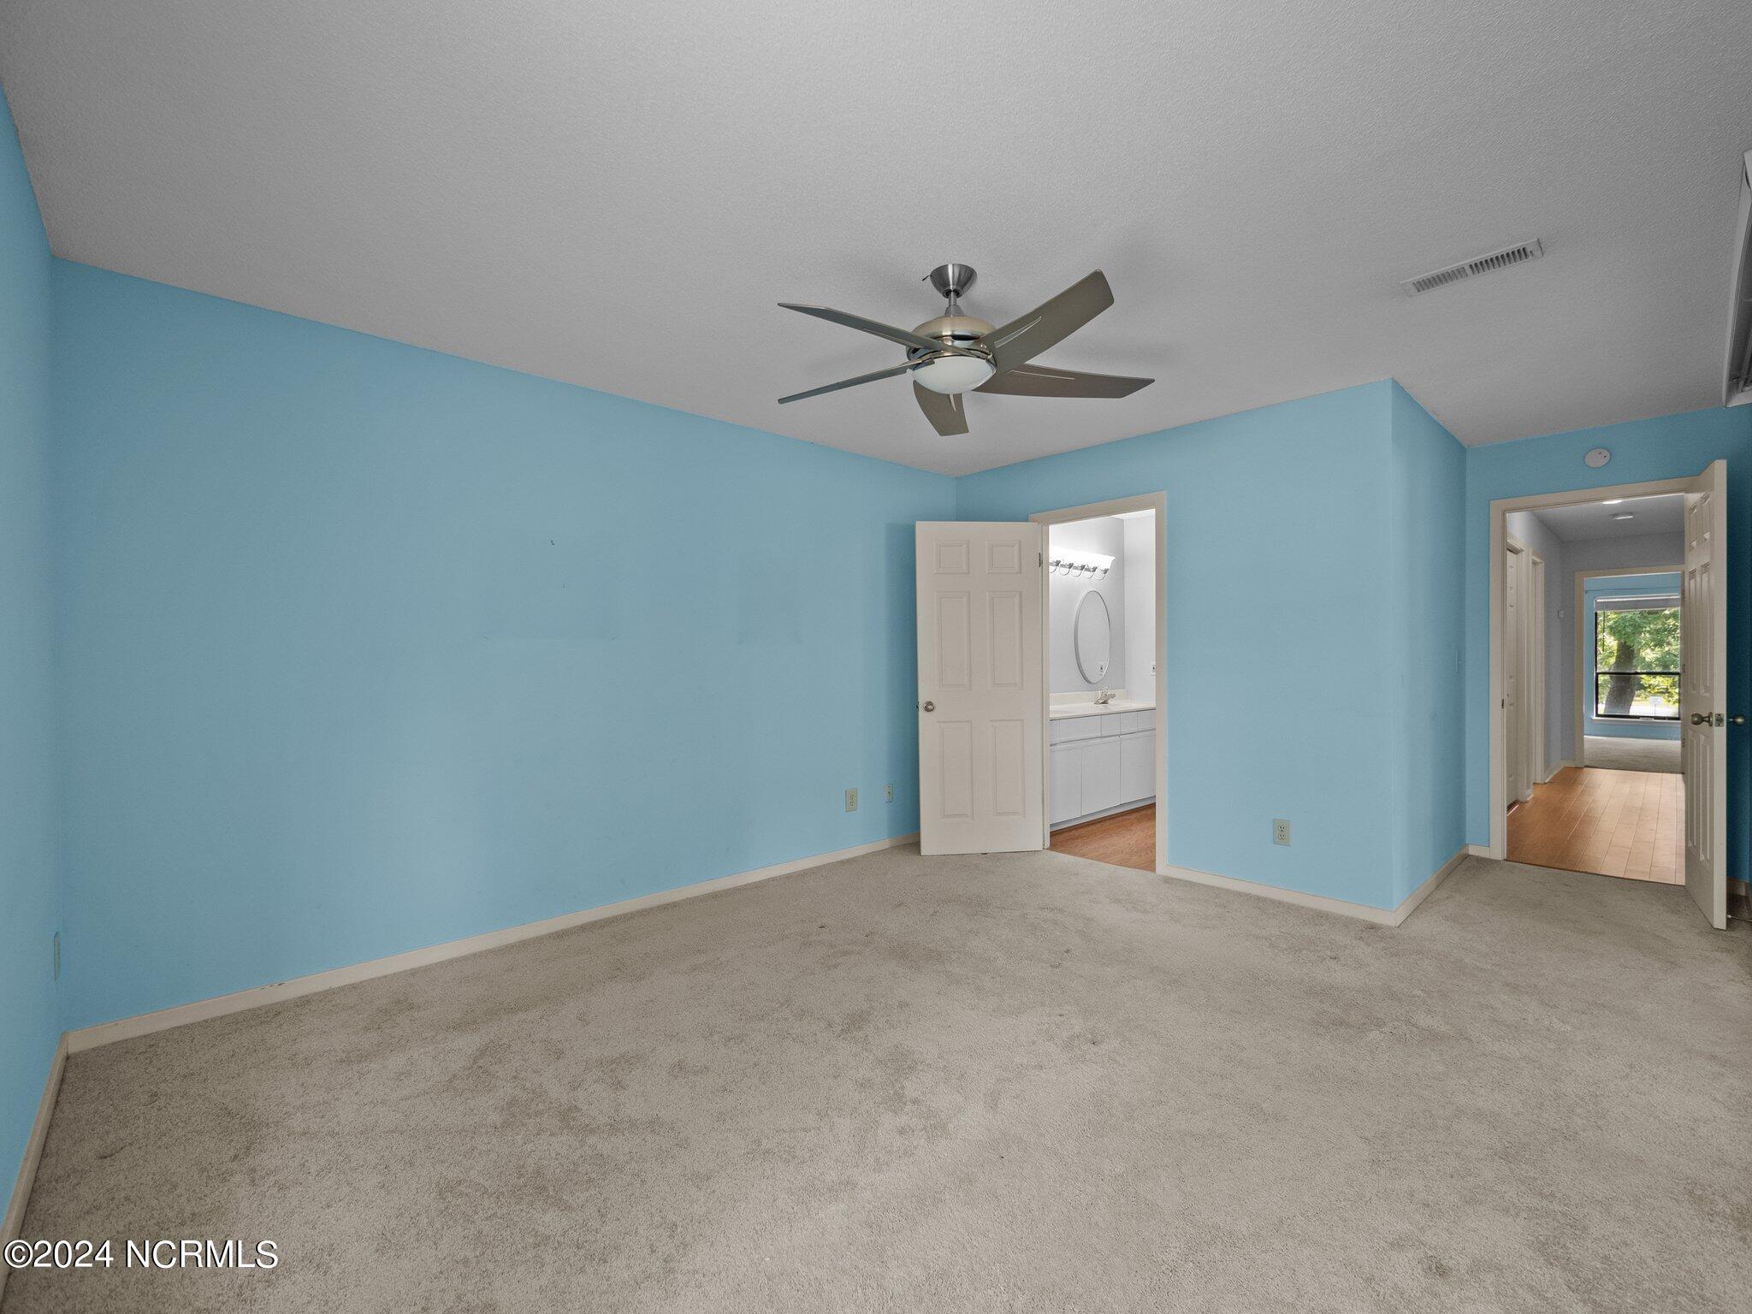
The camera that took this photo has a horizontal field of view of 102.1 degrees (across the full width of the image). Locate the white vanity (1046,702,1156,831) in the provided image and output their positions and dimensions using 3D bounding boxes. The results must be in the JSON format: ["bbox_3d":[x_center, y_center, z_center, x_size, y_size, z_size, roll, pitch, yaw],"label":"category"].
[{"bbox_3d":[1.663,0.779,5.475,1.980,0.800,0.570,0,0,-42],"label":"white vanity"}]

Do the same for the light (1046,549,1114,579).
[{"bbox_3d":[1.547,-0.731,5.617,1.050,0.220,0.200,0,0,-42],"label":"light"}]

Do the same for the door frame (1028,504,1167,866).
[{"bbox_3d":[1.332,0.137,4.230,0.140,2.095,0.897,0,0,-42],"label":"door frame"}]

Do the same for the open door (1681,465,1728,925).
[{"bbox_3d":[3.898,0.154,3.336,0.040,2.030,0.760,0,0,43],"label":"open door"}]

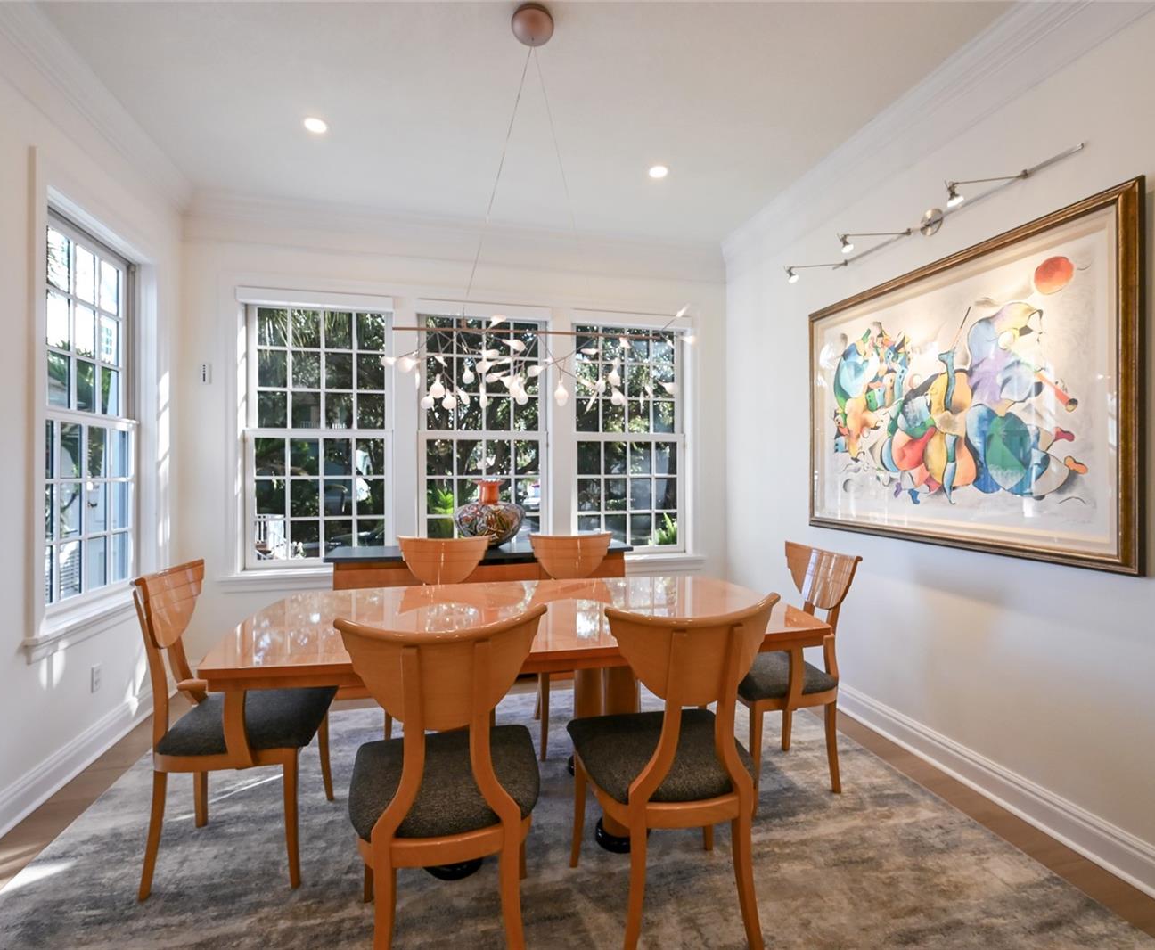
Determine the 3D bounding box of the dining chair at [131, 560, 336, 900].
[{"bbox_3d":[-1.139,0.794,1.869,0.548,0.950,0.542,0,0,-13],"label":"dining chair"}]

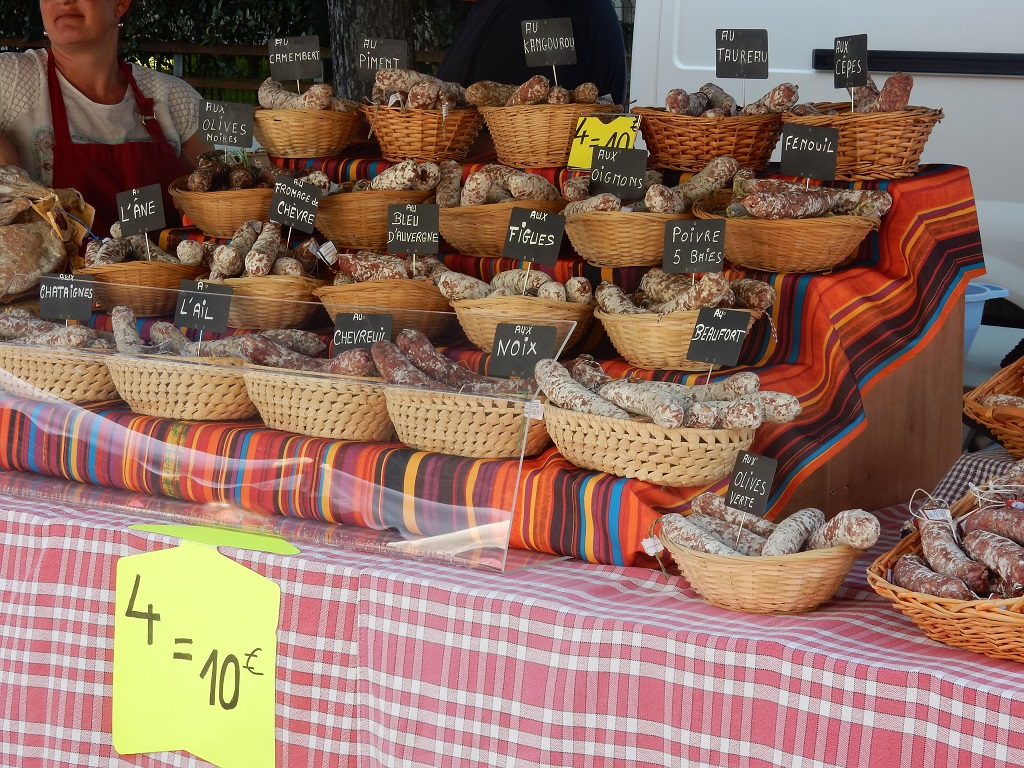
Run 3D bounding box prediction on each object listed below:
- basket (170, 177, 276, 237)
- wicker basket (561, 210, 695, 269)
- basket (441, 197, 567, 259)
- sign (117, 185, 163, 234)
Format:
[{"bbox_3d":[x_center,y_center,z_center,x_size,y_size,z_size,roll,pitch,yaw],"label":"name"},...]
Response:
[{"bbox_3d":[-0.457,-0.281,4.790,0.250,0.082,0.170,6,10,42],"label":"basket"},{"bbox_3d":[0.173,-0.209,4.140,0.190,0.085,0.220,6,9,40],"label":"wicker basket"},{"bbox_3d":[-0.017,-0.247,4.662,0.229,0.085,0.172,6,9,42],"label":"basket"},{"bbox_3d":[-0.587,-0.275,4.636,0.084,0.070,0.004,-5,5,28],"label":"sign"}]

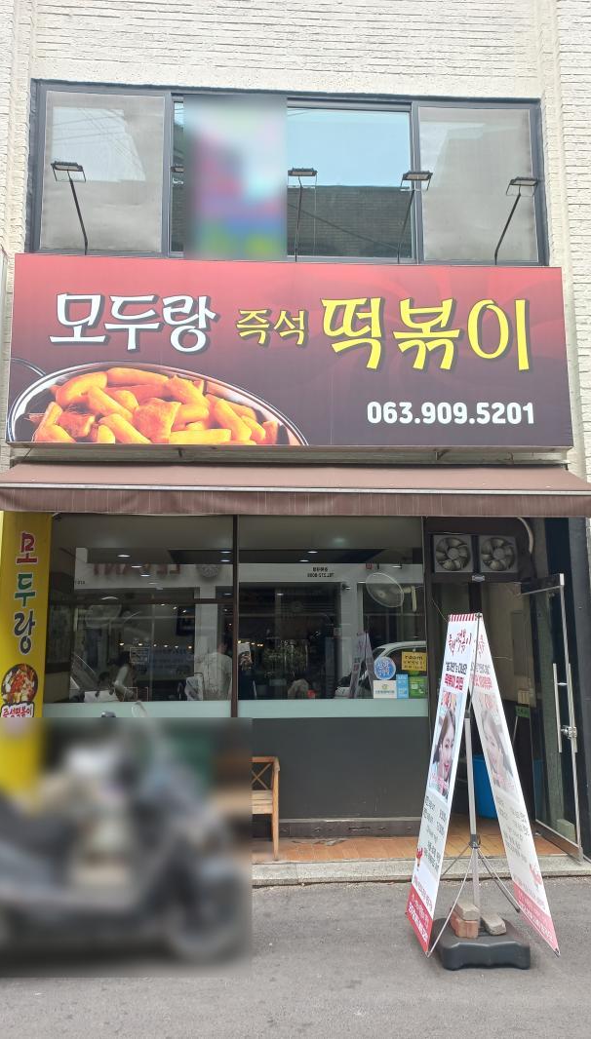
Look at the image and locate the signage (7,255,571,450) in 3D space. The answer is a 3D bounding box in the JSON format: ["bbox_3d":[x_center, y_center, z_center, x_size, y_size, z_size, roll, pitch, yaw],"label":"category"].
[{"bbox_3d":[-0.003,-1.306,5.939,4.360,1.510,0.160,0,-9,-4],"label":"signage"}]

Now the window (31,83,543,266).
[{"bbox_3d":[-0.024,-2.954,6.475,4.470,1.630,0.150,0,-9,-4],"label":"window"}]

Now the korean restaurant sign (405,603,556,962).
[{"bbox_3d":[0.980,1.441,4.210,0.660,1.810,0.600,0,-9,-4],"label":"korean restaurant sign"}]

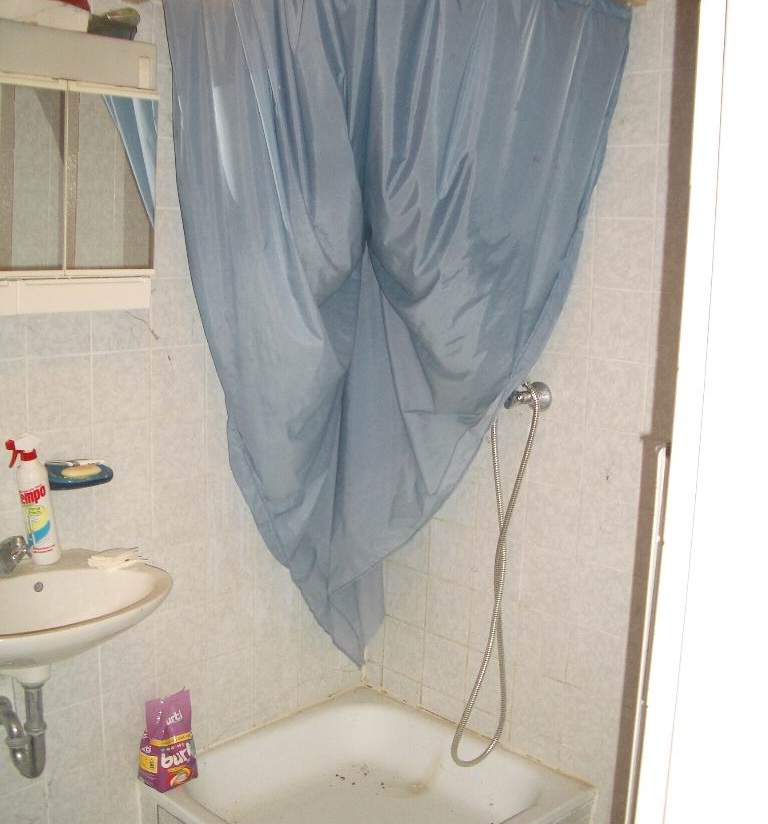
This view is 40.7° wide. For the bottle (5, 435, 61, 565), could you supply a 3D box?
[{"bbox_3d":[-0.727,0.179,2.132,0.090,0.272,0.065,-7,12,-9],"label":"bottle"}]

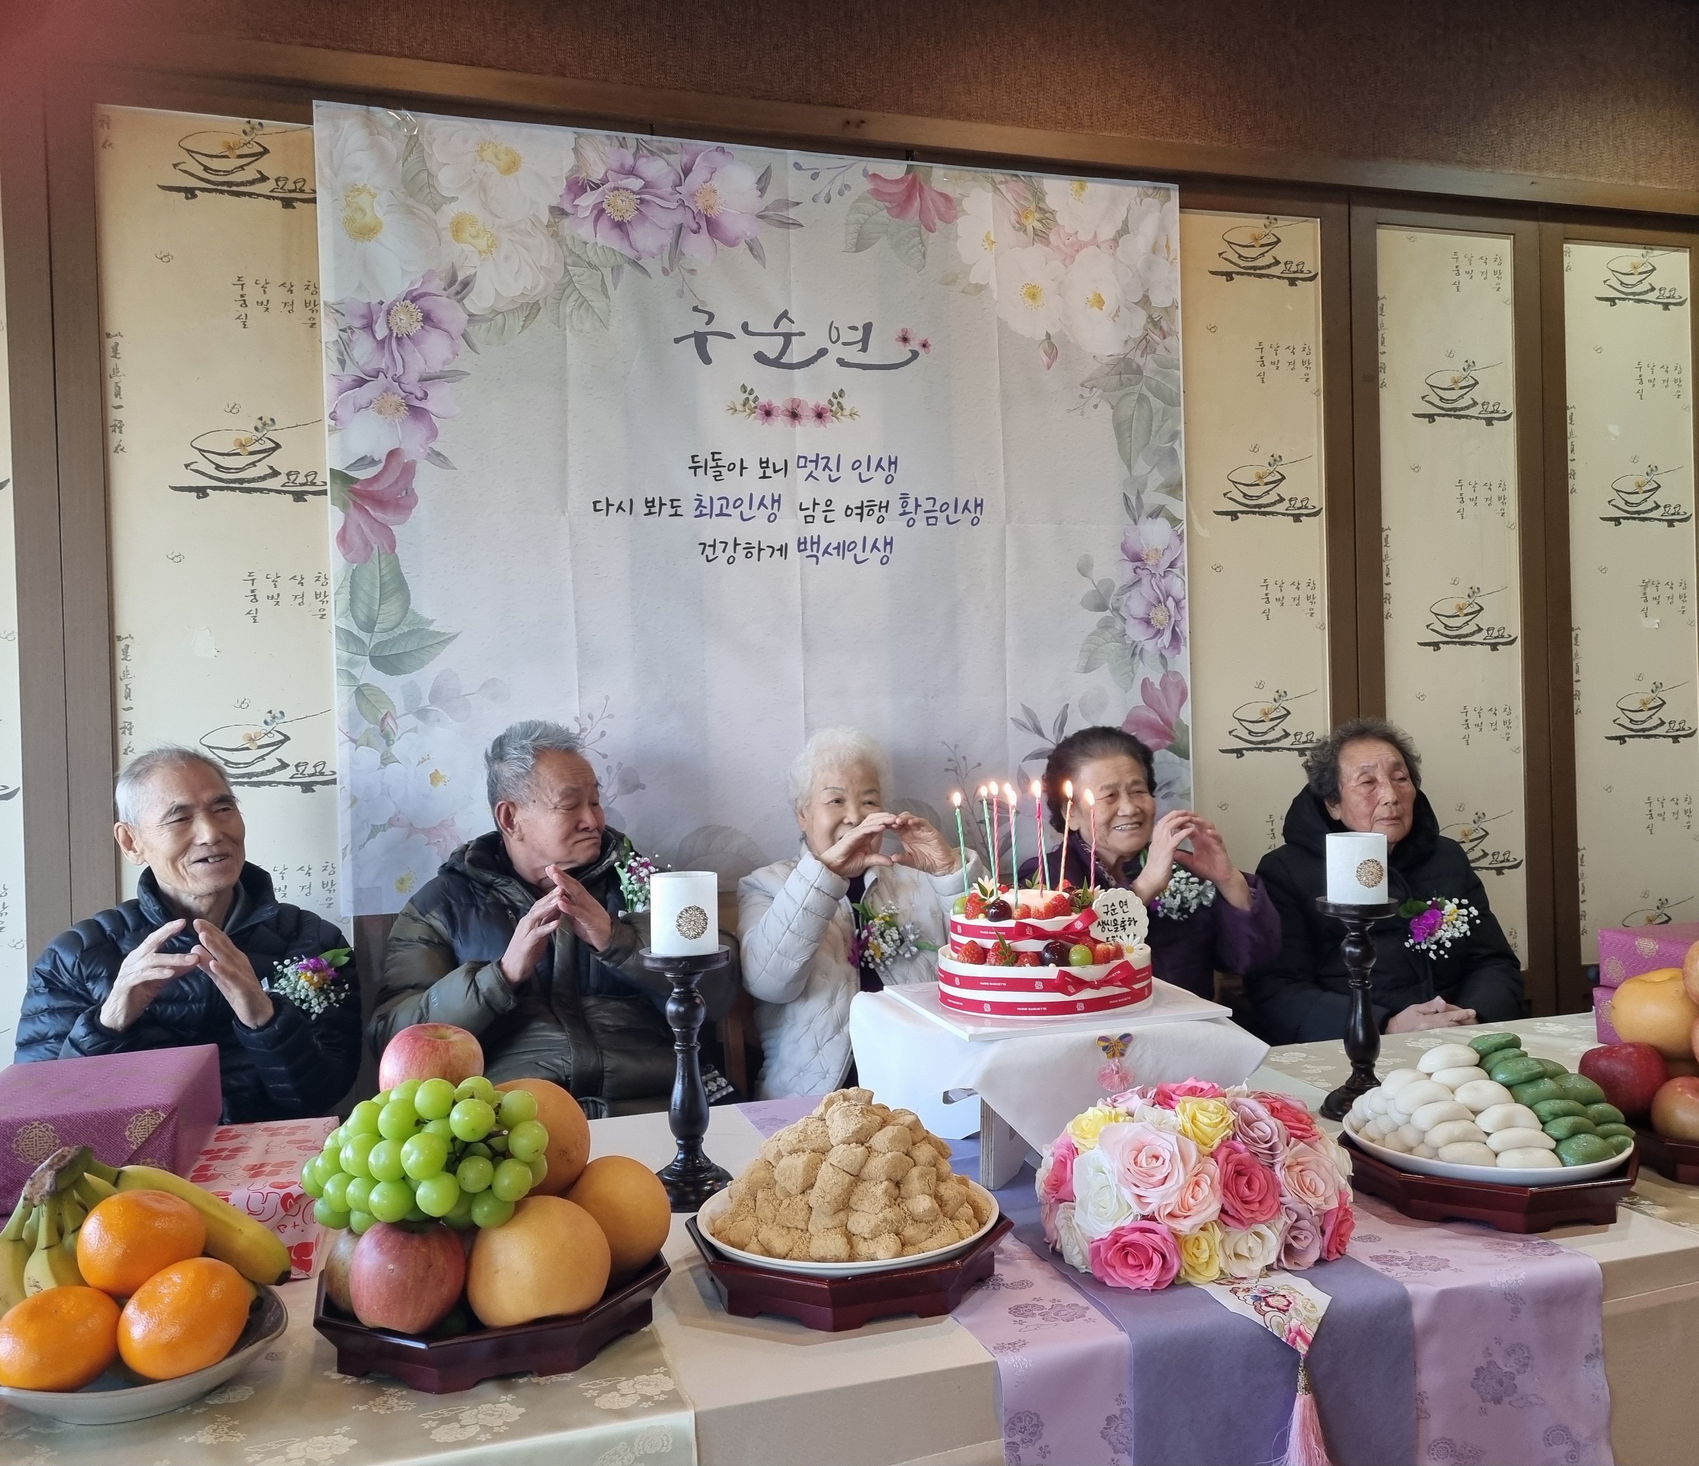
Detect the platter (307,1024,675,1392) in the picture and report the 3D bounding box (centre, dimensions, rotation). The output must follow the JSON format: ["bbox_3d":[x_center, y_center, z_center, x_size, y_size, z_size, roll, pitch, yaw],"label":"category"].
[{"bbox_3d":[-0.292,0.358,1.196,0.278,0.243,0.274,-2,1,-17],"label":"platter"}]

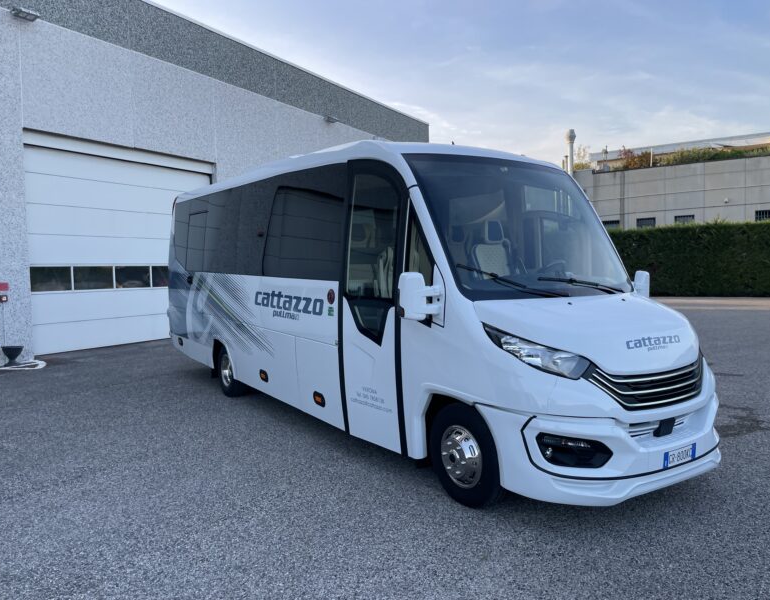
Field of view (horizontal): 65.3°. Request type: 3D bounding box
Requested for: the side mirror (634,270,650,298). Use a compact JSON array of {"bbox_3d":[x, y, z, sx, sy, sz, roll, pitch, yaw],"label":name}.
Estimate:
[{"bbox_3d":[2.342,-0.149,5.542,0.280,0.330,0.170,-3,5,-34],"label":"side mirror"}]

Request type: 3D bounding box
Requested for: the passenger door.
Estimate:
[{"bbox_3d":[-0.088,0.020,4.871,0.150,2.320,0.900,-3,5,-34],"label":"passenger door"}]

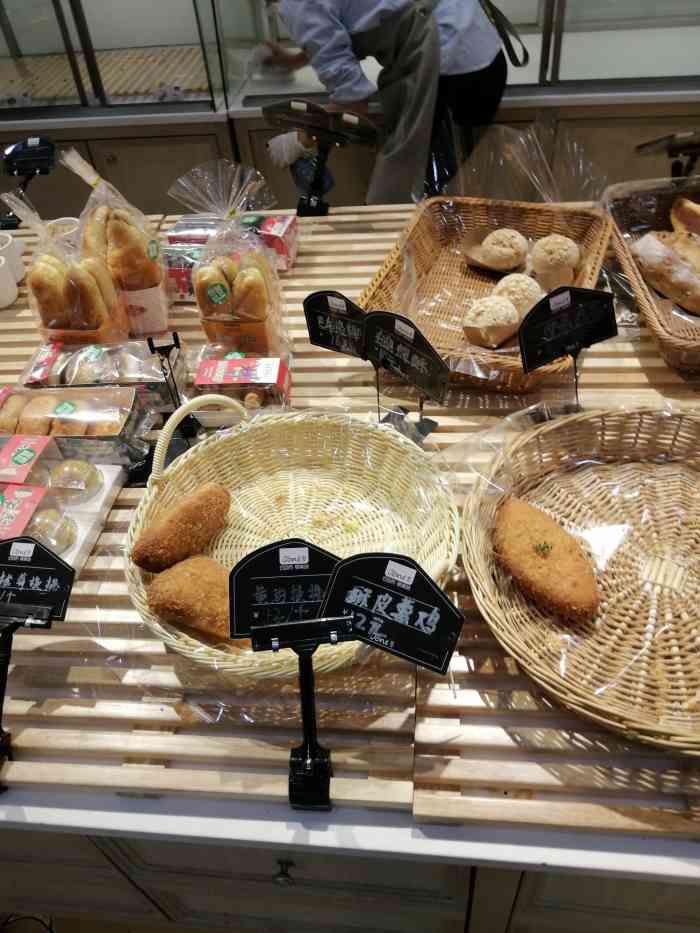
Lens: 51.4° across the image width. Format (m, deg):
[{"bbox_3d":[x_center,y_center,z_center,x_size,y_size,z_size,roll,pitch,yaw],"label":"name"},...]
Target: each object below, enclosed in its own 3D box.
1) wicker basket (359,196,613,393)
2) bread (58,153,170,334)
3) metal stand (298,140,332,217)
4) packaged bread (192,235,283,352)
[{"bbox_3d":[0.210,-0.265,1.105,0.310,0.089,0.428,11,48,17],"label":"wicker basket"},{"bbox_3d":[-0.352,-0.330,1.111,0.097,0.261,0.089,-12,46,-6],"label":"bread"},{"bbox_3d":[-0.070,-0.552,1.385,0.055,0.138,0.049,0,46,7],"label":"metal stand"},{"bbox_3d":[-0.164,-0.253,1.087,0.094,0.158,0.084,0,46,7],"label":"packaged bread"}]

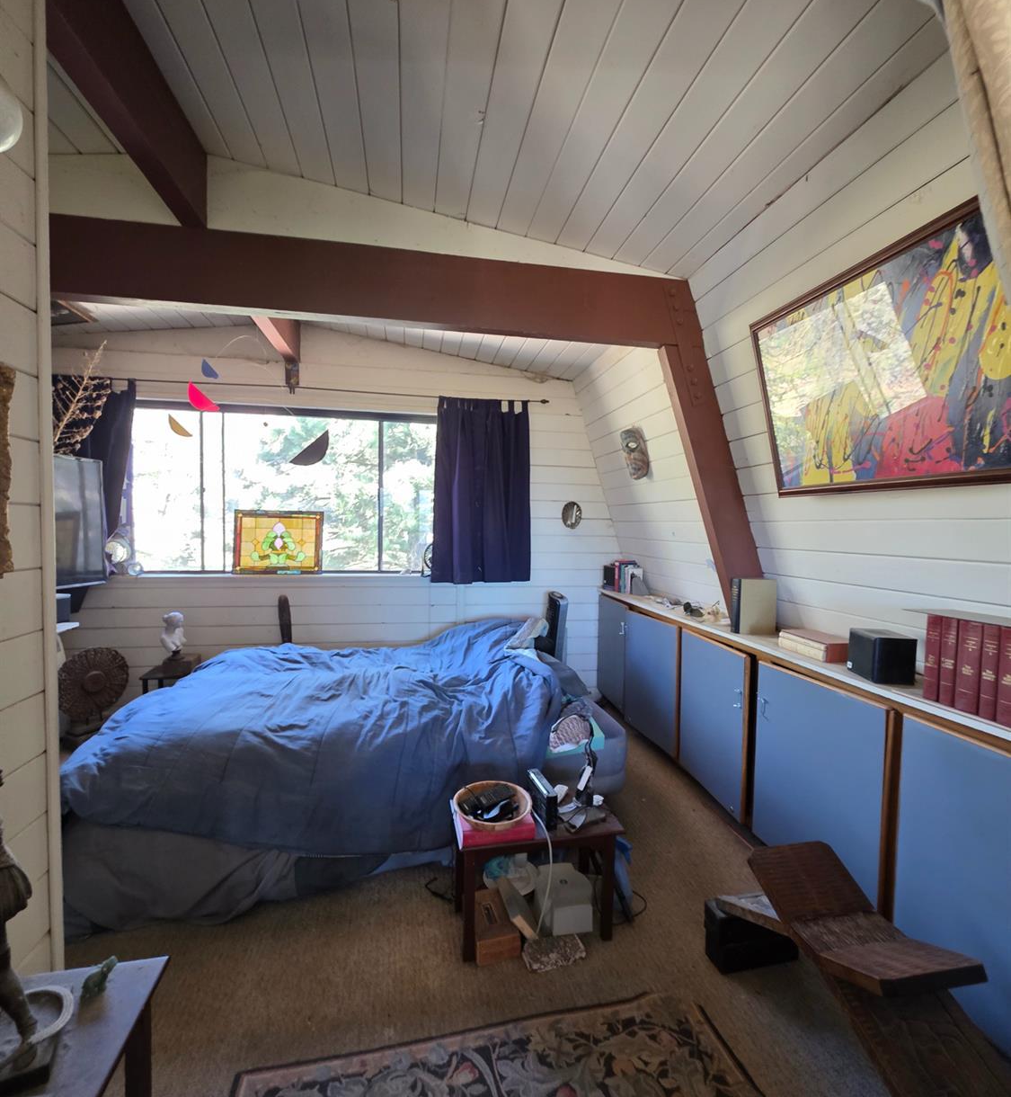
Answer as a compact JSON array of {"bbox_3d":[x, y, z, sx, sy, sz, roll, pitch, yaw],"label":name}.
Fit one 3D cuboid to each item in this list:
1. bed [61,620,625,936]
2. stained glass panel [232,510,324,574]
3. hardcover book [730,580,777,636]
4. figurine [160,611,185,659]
[{"bbox_3d":[-0.617,0.843,2.591,2.108,0.610,1.575,0,3,-17],"label":"bed"},{"bbox_3d":[-1.522,-0.037,3.408,0.568,0.425,0.030,0,-1,-11],"label":"stained glass panel"},{"bbox_3d":[1.128,0.264,2.289,0.164,0.249,0.054,1,3,-4],"label":"hardcover book"},{"bbox_3d":[-1.912,0.501,2.918,0.095,0.277,0.125,2,3,21],"label":"figurine"}]

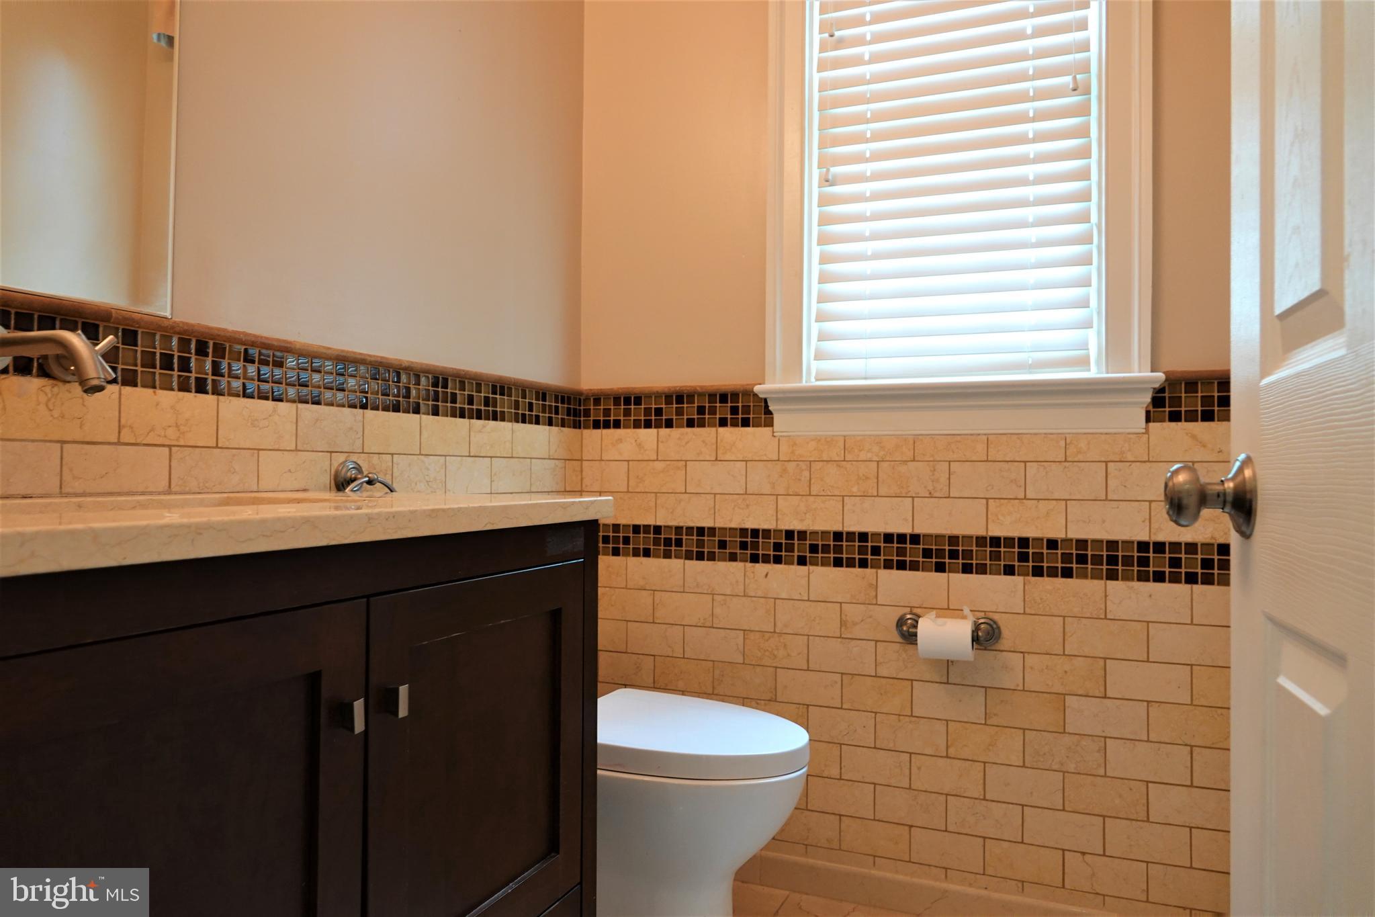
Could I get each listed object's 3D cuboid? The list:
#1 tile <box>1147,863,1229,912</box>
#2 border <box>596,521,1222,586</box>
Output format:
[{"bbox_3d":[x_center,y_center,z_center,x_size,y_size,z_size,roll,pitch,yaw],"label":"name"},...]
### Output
[{"bbox_3d":[0.992,0.845,1.801,0.152,0.076,0.010,0,-2,22],"label":"tile"},{"bbox_3d":[0.448,0.205,2.028,1.546,0.078,0.010,0,-1,22],"label":"border"}]

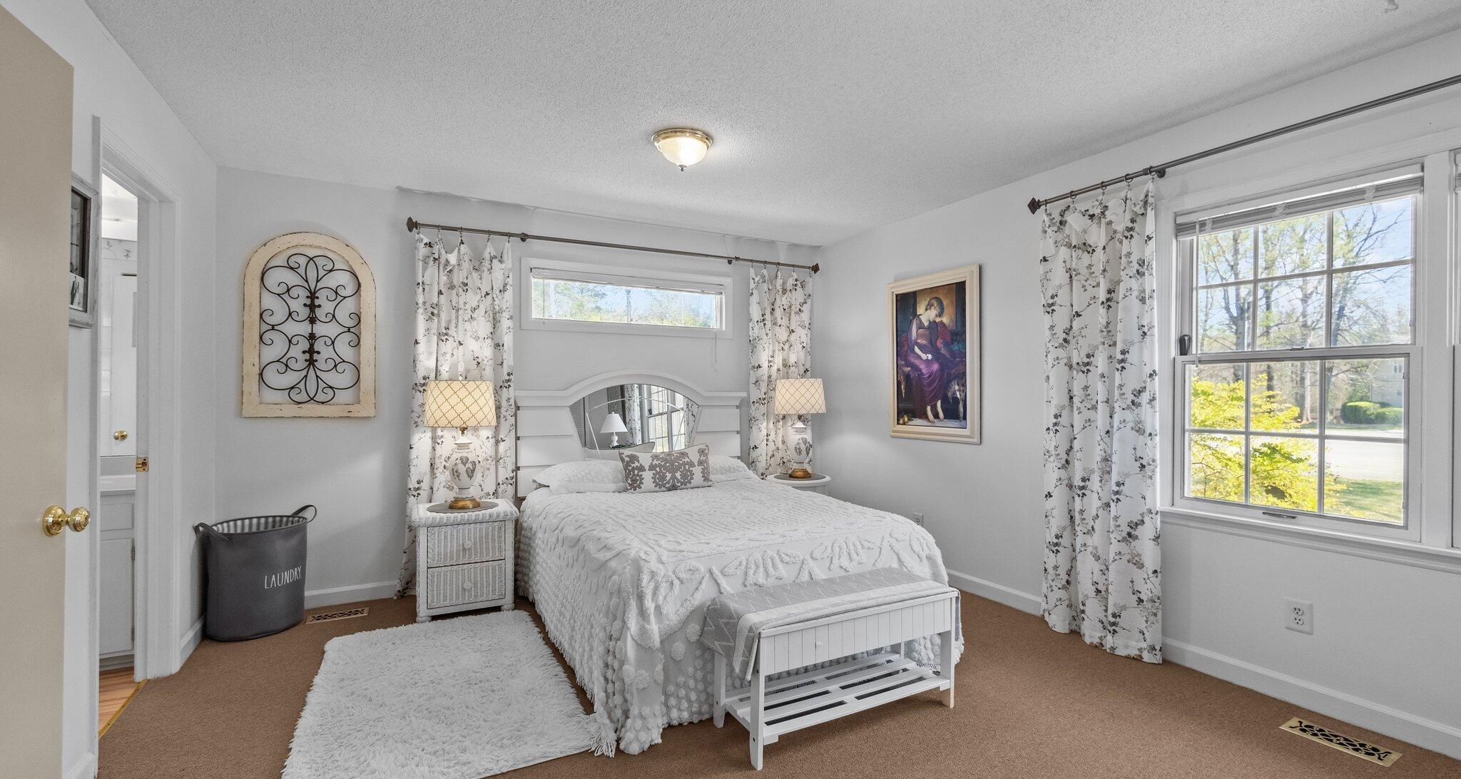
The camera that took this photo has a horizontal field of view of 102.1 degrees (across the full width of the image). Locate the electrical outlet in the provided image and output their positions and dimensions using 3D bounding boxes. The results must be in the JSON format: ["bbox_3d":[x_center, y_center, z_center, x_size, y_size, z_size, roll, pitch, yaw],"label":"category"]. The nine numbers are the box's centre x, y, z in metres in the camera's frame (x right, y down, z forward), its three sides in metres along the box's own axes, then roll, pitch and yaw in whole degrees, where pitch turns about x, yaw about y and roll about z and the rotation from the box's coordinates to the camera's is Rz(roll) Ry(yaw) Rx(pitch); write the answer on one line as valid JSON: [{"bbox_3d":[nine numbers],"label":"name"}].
[{"bbox_3d":[2.207,0.879,2.295,0.013,0.117,0.078,0,0,-29],"label":"electrical outlet"}]

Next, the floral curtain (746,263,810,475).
[{"bbox_3d":[0.404,0.162,4.643,0.560,2.170,0.120,0,0,-26],"label":"floral curtain"}]

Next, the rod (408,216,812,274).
[{"bbox_3d":[-0.595,-0.981,4.134,2.947,0.085,0.100,0,0,-27],"label":"rod"}]

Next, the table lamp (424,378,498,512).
[{"bbox_3d":[-1.534,0.303,3.396,0.385,0.745,0.385,0,0,-26],"label":"table lamp"}]

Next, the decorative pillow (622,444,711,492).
[{"bbox_3d":[-0.383,0.486,3.683,0.550,0.285,0.130,0,-28,-30],"label":"decorative pillow"}]

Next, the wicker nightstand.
[{"bbox_3d":[-1.532,0.960,3.400,0.550,0.575,0.420,0,0,-26],"label":"wicker nightstand"}]

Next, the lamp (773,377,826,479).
[{"bbox_3d":[0.523,0.277,4.401,0.385,0.745,0.385,0,0,0],"label":"lamp"}]

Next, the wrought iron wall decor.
[{"bbox_3d":[-2.371,-0.367,3.346,0.620,1.050,0.040,0,0,-26],"label":"wrought iron wall decor"}]

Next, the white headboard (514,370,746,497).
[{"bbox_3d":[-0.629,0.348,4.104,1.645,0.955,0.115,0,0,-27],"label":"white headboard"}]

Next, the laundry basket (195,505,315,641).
[{"bbox_3d":[-2.455,0.949,3.069,0.390,0.570,0.460,0,0,28],"label":"laundry basket"}]

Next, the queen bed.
[{"bbox_3d":[-0.147,0.935,3.158,1.640,0.610,1.940,0,0,-27],"label":"queen bed"}]

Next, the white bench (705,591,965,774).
[{"bbox_3d":[0.405,1.006,2.242,0.890,0.456,0.350,0,0,-27],"label":"white bench"}]

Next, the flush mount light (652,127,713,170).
[{"bbox_3d":[-0.226,-1.123,2.834,0.292,0.146,0.292,0,0,0],"label":"flush mount light"}]

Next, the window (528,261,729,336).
[{"bbox_3d":[-0.673,-0.625,4.199,1.510,0.455,0.090,0,0,-27],"label":"window"}]

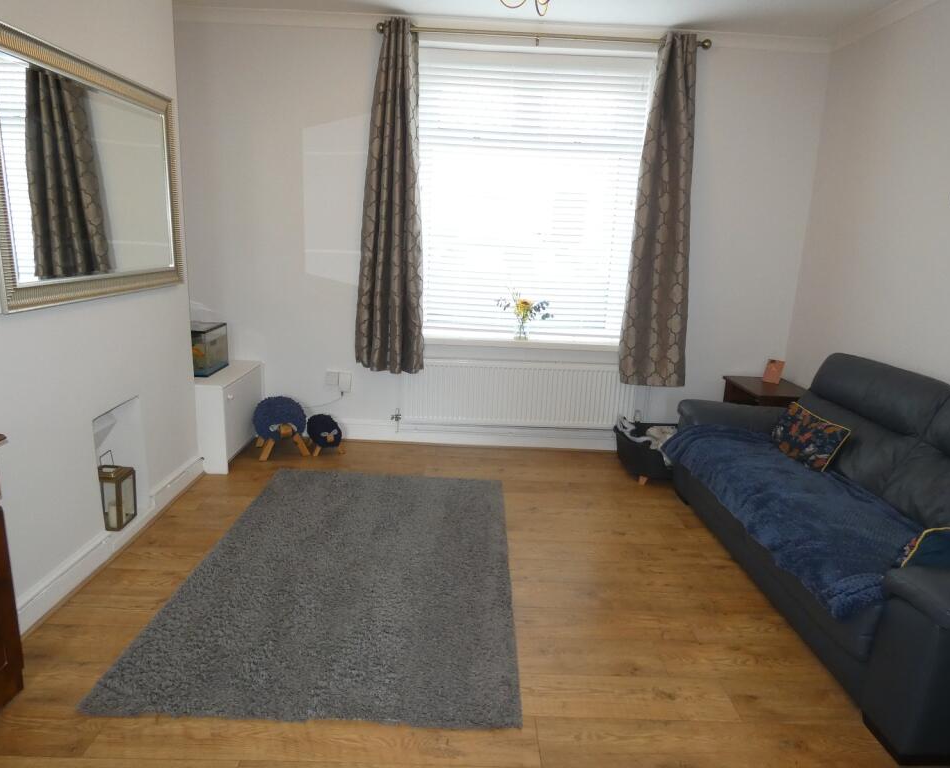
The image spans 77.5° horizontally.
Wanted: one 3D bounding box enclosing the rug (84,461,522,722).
[{"bbox_3d":[-0.547,0.820,2.821,1.409,0.030,1.902,3,15,0],"label":"rug"}]

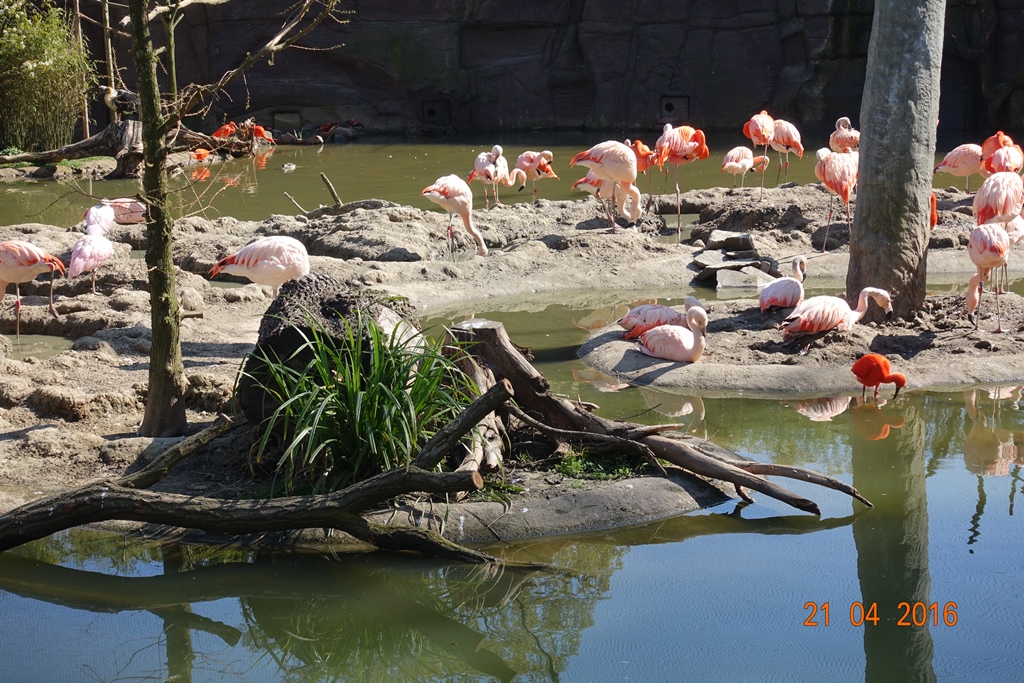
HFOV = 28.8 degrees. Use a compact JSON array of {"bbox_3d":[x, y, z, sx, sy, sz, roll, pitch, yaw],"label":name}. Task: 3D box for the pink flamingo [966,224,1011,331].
[{"bbox_3d":[3.434,-0.465,14.350,0.300,0.770,0.580,-4,11,-13],"label":"pink flamingo"}]

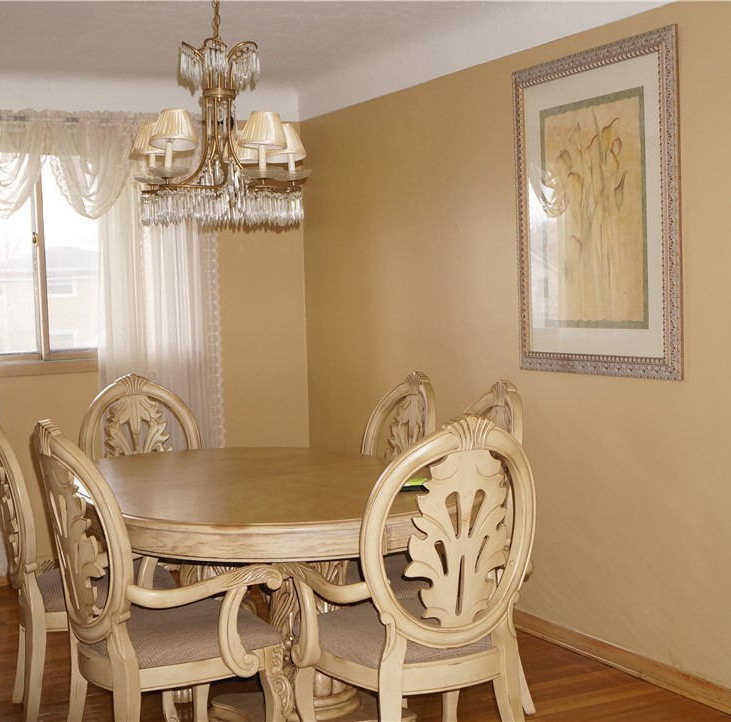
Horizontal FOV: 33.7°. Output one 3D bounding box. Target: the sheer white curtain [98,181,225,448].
[{"bbox_3d":[-1.039,-0.082,6.105,0.629,2.252,0.120,-3,4,-23],"label":"sheer white curtain"}]

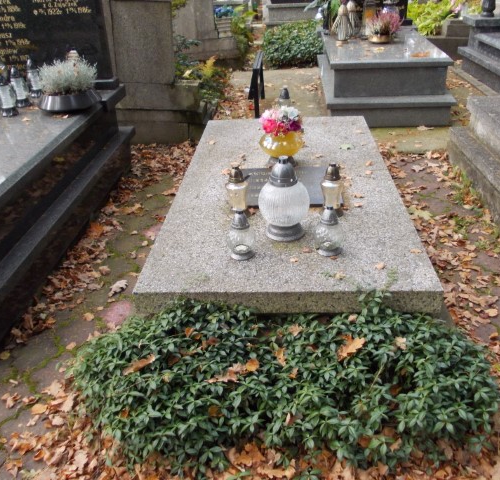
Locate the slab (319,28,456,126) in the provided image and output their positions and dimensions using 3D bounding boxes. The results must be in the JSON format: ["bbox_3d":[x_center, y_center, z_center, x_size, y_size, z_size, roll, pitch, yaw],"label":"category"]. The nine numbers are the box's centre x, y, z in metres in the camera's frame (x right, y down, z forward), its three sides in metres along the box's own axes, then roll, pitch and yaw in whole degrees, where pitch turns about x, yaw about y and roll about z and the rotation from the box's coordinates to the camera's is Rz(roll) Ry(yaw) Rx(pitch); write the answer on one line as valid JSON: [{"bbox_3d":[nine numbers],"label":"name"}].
[{"bbox_3d":[1.195,-1.654,5.071,1.030,0.490,2.150,0,29,4],"label":"slab"}]

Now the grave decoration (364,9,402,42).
[{"bbox_3d":[1.340,-2.152,5.143,0.350,0.310,0.330,-1,29,3],"label":"grave decoration"}]

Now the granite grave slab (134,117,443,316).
[{"bbox_3d":[0.175,-0.270,2.532,0.995,0.090,1.945,0,29,4],"label":"granite grave slab"}]

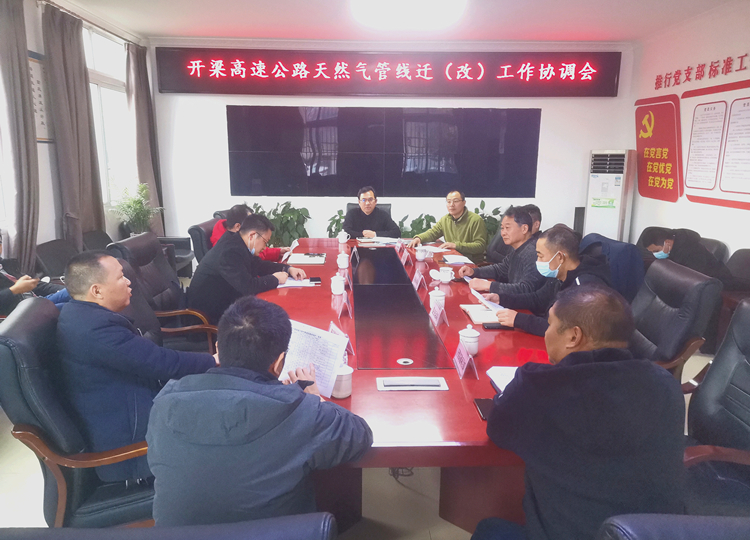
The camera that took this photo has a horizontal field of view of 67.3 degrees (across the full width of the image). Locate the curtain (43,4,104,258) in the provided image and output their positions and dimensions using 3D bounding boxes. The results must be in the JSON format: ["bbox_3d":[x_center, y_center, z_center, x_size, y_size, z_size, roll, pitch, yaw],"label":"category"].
[{"bbox_3d":[-2.884,-1.061,5.535,0.170,2.650,0.630,0,12,0],"label":"curtain"}]

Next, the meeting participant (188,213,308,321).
[{"bbox_3d":[-0.781,0.245,3.567,0.800,1.220,0.560,0,12,-2],"label":"meeting participant"}]

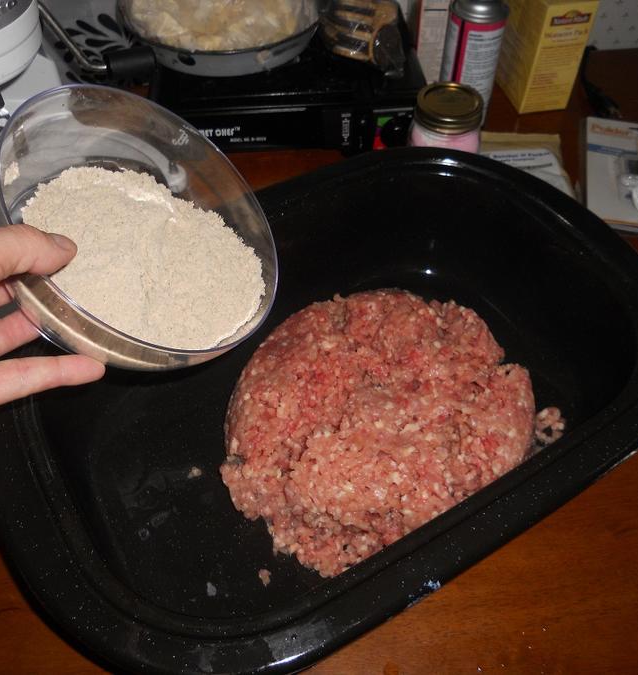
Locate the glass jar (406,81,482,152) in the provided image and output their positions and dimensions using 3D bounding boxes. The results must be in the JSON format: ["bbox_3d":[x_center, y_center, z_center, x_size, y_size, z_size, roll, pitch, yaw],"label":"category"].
[{"bbox_3d":[0.142,-0.215,0.805,0.080,0.128,0.080,0,50,0],"label":"glass jar"}]

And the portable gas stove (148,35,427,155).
[{"bbox_3d":[-0.044,-0.367,0.948,0.335,0.100,0.270,-3,50,-3],"label":"portable gas stove"}]

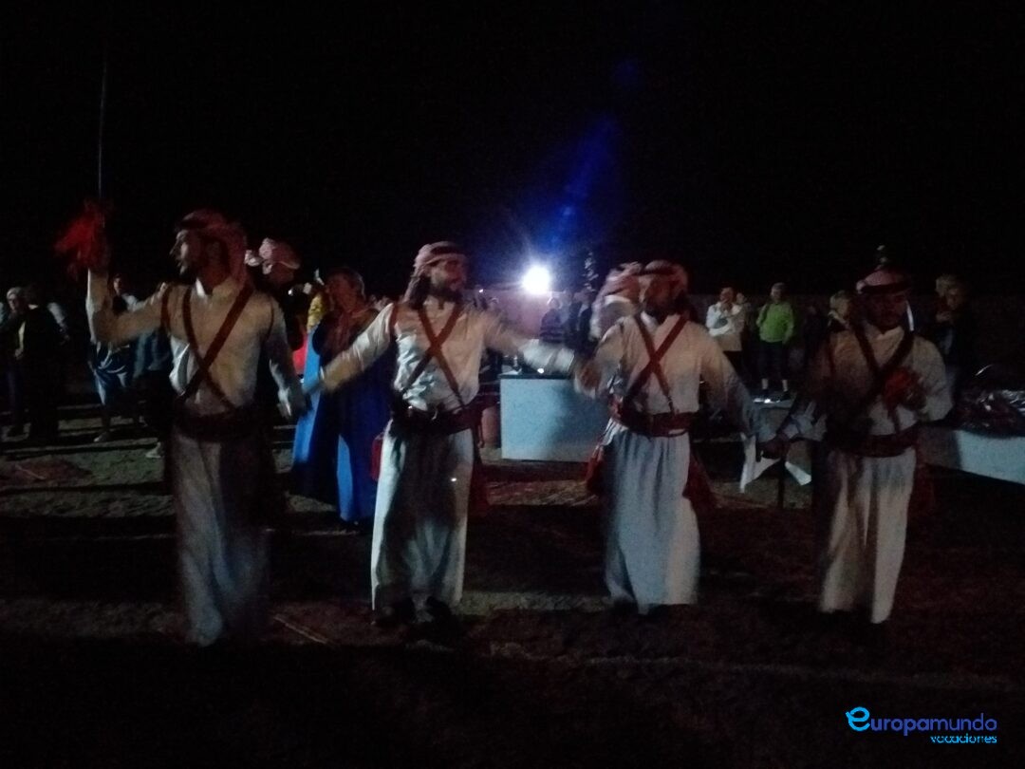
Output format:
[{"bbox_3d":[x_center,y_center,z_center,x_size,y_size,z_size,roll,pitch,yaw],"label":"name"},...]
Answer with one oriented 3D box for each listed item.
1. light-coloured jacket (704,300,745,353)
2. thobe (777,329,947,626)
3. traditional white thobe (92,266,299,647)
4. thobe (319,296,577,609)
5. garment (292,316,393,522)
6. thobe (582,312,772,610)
[{"bbox_3d":[2.948,-0.810,10.700,0.554,0.711,0.360,1,6,11],"label":"light-coloured jacket"},{"bbox_3d":[1.588,0.415,3.470,0.739,1.379,0.420,1,7,12],"label":"thobe"},{"bbox_3d":[-1.286,0.320,3.130,0.880,1.539,0.450,1,6,7],"label":"traditional white thobe"},{"bbox_3d":[-0.281,0.314,3.380,1.133,1.390,0.450,0,6,-3],"label":"thobe"},{"bbox_3d":[-1.066,0.230,4.900,0.678,1.332,0.450,-1,6,-6],"label":"garment"},{"bbox_3d":[0.755,0.367,3.550,0.875,1.399,0.420,1,6,7],"label":"thobe"}]

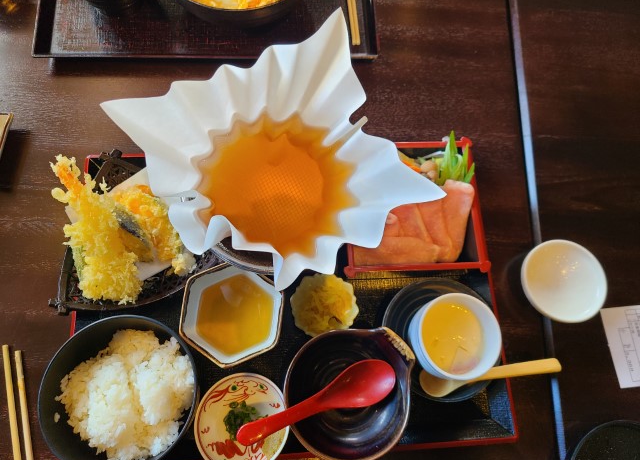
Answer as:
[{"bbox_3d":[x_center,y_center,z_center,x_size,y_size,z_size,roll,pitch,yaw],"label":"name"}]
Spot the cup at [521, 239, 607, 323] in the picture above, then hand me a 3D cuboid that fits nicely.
[{"bbox_3d":[0.246,0.058,0.510,0.088,0.050,0.088,1,73,-2],"label":"cup"}]

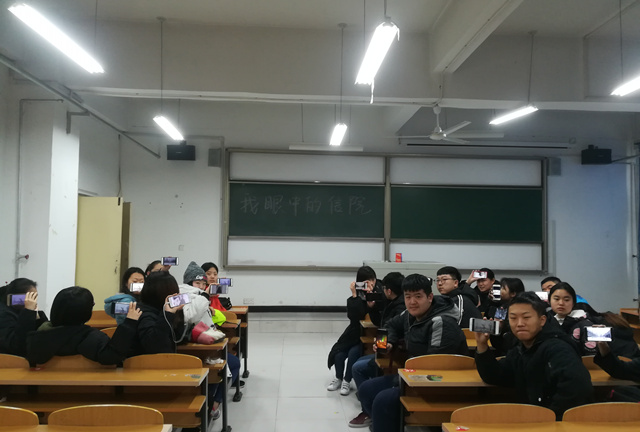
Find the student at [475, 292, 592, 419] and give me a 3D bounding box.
[{"bbox_3d":[1.091,1.074,2.586,0.620,1.340,0.680,-1,-3,36],"label":"student"}]

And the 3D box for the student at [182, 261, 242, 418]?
[{"bbox_3d":[-0.995,1.099,4.359,0.650,1.360,0.550,1,-3,15],"label":"student"}]

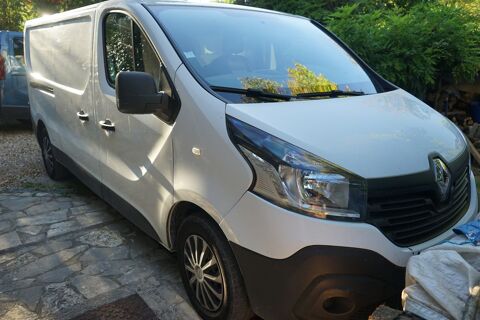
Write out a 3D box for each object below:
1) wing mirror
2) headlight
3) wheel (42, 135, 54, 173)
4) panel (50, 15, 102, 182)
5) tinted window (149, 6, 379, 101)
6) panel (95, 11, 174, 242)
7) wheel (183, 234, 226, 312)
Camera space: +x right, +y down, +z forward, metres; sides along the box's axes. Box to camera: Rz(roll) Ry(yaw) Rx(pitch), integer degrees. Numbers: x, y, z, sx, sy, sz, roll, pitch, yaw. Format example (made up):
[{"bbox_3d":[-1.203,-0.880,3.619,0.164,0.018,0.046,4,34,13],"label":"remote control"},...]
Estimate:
[{"bbox_3d":[-0.526,-0.348,2.042,0.250,0.270,0.230,-12,20,-38],"label":"wing mirror"},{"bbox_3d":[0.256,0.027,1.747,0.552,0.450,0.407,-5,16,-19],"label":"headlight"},{"bbox_3d":[-2.397,-0.081,4.806,0.160,0.430,0.430,-12,20,-38],"label":"wheel"},{"bbox_3d":[-1.425,-0.531,3.349,0.200,1.410,1.180,-12,20,-38],"label":"panel"},{"bbox_3d":[0.352,-0.725,2.498,1.550,0.200,1.080,-12,49,-38],"label":"tinted window"},{"bbox_3d":[-0.686,-0.261,2.495,0.200,1.460,1.220,-12,20,-38],"label":"panel"},{"bbox_3d":[-0.174,0.647,2.200,0.150,0.435,0.435,-11,19,-35],"label":"wheel"}]

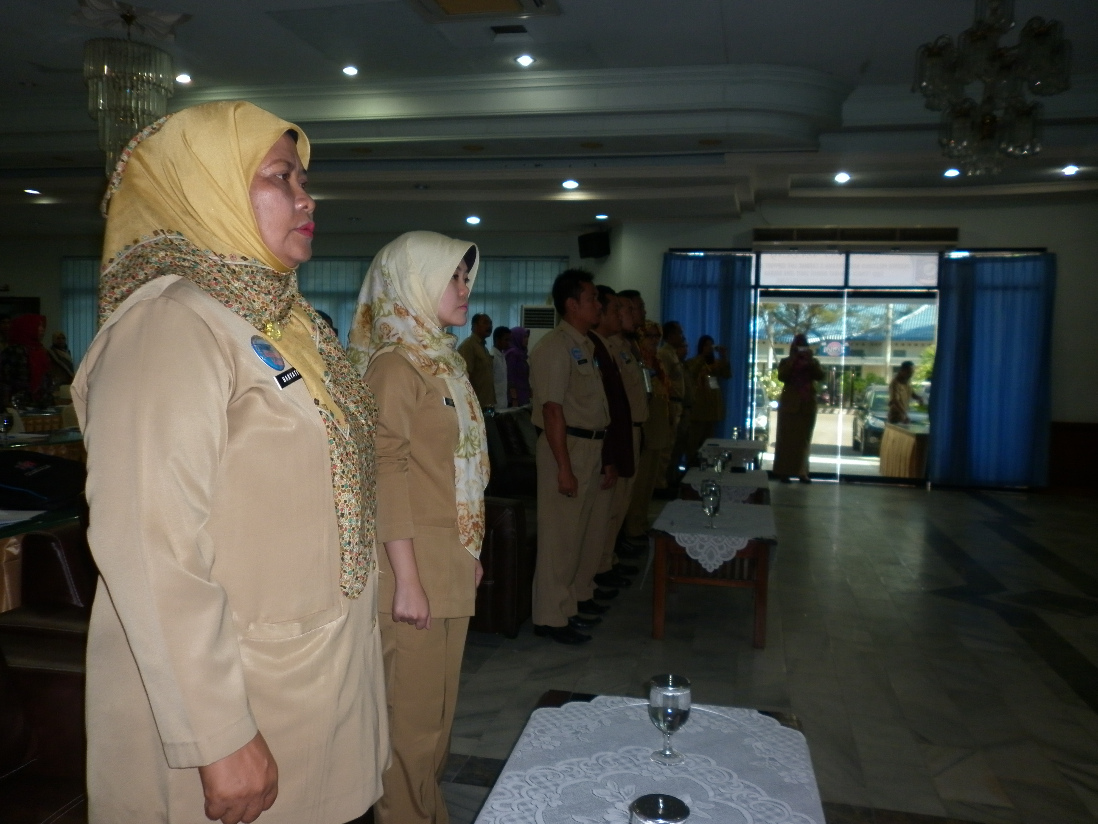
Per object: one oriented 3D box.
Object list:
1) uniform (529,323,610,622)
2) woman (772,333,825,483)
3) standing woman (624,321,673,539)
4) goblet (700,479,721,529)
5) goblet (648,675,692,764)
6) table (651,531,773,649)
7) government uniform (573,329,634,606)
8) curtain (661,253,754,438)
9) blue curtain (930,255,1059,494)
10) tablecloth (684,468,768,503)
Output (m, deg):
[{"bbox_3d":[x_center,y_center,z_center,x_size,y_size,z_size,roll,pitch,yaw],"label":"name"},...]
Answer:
[{"bbox_3d":[0.094,0.276,4.146,0.350,1.410,0.520,3,4,20],"label":"uniform"},{"bbox_3d":[2.698,-0.048,9.650,0.560,1.620,0.460,2,3,7],"label":"woman"},{"bbox_3d":[0.732,0.119,6.579,0.310,1.586,0.460,2,3,24],"label":"standing woman"},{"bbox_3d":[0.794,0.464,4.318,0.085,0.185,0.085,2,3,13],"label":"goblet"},{"bbox_3d":[0.234,0.602,1.725,0.081,0.155,0.081,1,3,0],"label":"goblet"},{"bbox_3d":[0.856,0.791,4.574,0.590,0.490,1.100,2,3,13],"label":"table"},{"bbox_3d":[0.284,0.252,4.628,0.340,1.400,0.520,3,4,20],"label":"government uniform"},{"bbox_3d":[1.739,-0.545,9.864,0.980,2.460,0.160,2,3,11],"label":"curtain"},{"bbox_3d":[4.930,-0.461,9.892,1.240,2.580,0.160,2,3,13],"label":"blue curtain"},{"bbox_3d":[1.280,0.542,6.376,0.600,0.170,1.100,2,3,13],"label":"tablecloth"}]

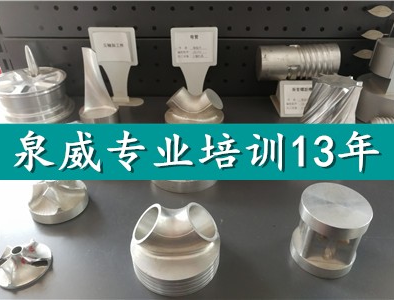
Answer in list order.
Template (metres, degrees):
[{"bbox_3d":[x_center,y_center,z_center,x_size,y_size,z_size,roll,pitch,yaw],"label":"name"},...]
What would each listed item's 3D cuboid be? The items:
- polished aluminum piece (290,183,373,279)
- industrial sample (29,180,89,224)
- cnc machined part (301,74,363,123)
[{"bbox_3d":[0.102,0.062,0.244,0.048,0.057,0.048,0,36,0],"label":"polished aluminum piece"},{"bbox_3d":[-0.125,0.039,0.281,0.050,0.030,0.050,0,34,-1],"label":"industrial sample"},{"bbox_3d":[0.155,-0.043,0.370,0.063,0.083,0.063,0,36,0],"label":"cnc machined part"}]

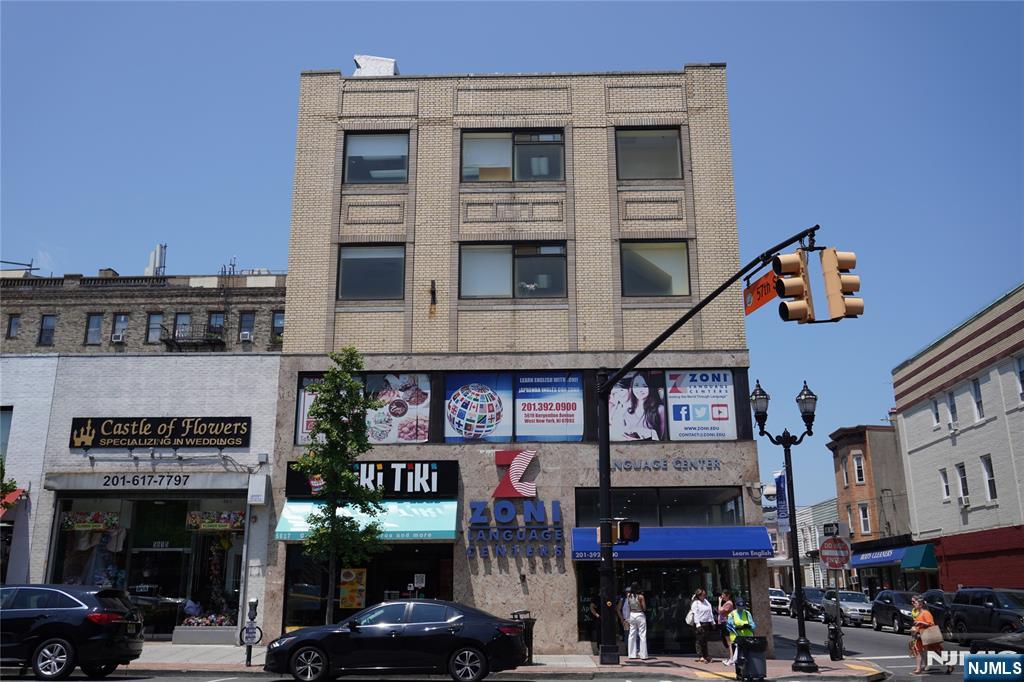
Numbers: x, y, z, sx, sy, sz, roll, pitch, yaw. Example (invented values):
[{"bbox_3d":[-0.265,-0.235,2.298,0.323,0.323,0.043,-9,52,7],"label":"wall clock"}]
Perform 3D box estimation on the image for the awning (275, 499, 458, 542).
[{"bbox_3d":[-3.368,4.180,19.998,4.130,1.005,0.750,-1,-16,1],"label":"awning"}]

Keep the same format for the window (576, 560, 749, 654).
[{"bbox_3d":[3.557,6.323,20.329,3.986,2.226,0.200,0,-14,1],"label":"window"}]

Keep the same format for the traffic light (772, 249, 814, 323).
[{"bbox_3d":[4.114,-0.792,12.400,0.410,1.060,0.360,1,-16,-4],"label":"traffic light"}]

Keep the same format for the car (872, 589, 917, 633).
[{"bbox_3d":[15.775,10.697,33.701,1.850,1.640,4.500,-1,-16,4],"label":"car"}]

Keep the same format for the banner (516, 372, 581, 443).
[{"bbox_3d":[0.918,1.610,20.956,1.660,1.730,0.050,-1,-16,1],"label":"banner"}]

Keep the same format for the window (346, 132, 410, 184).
[{"bbox_3d":[-3.692,-4.986,23.242,1.740,1.540,0.140,-1,-16,1],"label":"window"}]

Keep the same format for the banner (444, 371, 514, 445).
[{"bbox_3d":[-0.855,1.686,21.562,1.728,1.774,0.060,0,-14,1],"label":"banner"}]

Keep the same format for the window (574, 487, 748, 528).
[{"bbox_3d":[3.488,3.937,20.246,3.950,0.940,0.100,-1,-16,1],"label":"window"}]

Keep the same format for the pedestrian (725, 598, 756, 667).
[{"bbox_3d":[4.872,6.219,18.070,0.620,1.506,0.480,-2,-14,8],"label":"pedestrian"}]

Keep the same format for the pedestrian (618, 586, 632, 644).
[{"bbox_3d":[2.629,6.324,19.241,0.500,1.511,0.360,-1,-16,1],"label":"pedestrian"}]

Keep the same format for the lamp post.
[{"bbox_3d":[5.883,3.704,17.730,1.430,5.924,0.520,-1,-16,1],"label":"lamp post"}]

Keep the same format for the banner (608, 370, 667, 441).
[{"bbox_3d":[2.960,1.598,21.084,1.647,1.744,0.060,-1,-16,1],"label":"banner"}]

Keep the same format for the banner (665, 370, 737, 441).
[{"bbox_3d":[4.636,1.564,20.880,1.640,1.745,0.050,-1,-16,1],"label":"banner"}]

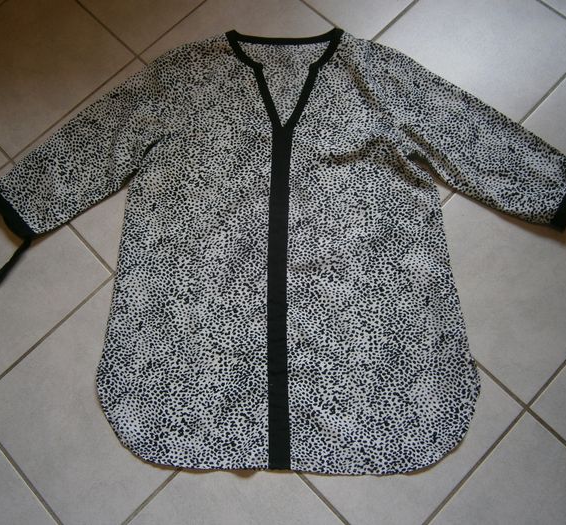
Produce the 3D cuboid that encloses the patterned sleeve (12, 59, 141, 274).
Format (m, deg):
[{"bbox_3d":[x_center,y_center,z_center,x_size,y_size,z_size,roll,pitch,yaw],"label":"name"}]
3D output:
[{"bbox_3d":[-0.342,-0.216,0.967,0.395,0.030,0.164,-42,76,-9],"label":"patterned sleeve"}]

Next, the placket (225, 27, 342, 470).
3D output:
[{"bbox_3d":[0.000,-0.076,0.912,0.235,0.020,0.815,0,73,3],"label":"placket"}]

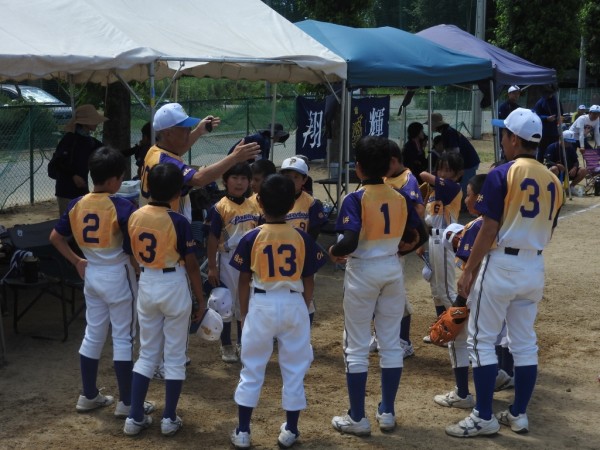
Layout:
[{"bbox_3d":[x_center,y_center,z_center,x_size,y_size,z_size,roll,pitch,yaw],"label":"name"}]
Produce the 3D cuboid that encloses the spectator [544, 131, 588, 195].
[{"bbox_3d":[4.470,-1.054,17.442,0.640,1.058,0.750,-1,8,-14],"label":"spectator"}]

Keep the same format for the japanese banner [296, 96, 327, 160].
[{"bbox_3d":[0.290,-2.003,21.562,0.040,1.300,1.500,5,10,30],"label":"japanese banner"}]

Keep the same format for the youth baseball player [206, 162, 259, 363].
[{"bbox_3d":[-0.418,0.243,6.962,0.450,1.325,0.320,-1,8,-10],"label":"youth baseball player"}]

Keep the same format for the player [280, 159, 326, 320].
[{"bbox_3d":[-0.010,0.208,6.998,0.420,1.339,0.260,2,9,11],"label":"player"}]

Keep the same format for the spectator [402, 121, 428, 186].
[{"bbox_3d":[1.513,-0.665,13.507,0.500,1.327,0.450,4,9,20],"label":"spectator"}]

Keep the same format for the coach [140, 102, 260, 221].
[{"bbox_3d":[-0.643,0.091,6.522,0.640,1.708,0.500,-5,10,-30],"label":"coach"}]

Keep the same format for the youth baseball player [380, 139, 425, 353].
[{"bbox_3d":[0.651,0.161,6.940,0.300,1.448,0.400,-7,11,-38],"label":"youth baseball player"}]

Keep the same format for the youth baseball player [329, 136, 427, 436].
[{"bbox_3d":[0.416,0.323,5.552,0.480,1.582,0.360,-3,9,-21],"label":"youth baseball player"}]

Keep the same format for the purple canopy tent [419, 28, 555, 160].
[{"bbox_3d":[2.243,-1.663,15.733,2.950,2.695,2.950,6,9,31],"label":"purple canopy tent"}]

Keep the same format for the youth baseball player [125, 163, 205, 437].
[{"bbox_3d":[-0.712,0.387,5.467,0.370,1.433,0.290,4,9,25],"label":"youth baseball player"}]

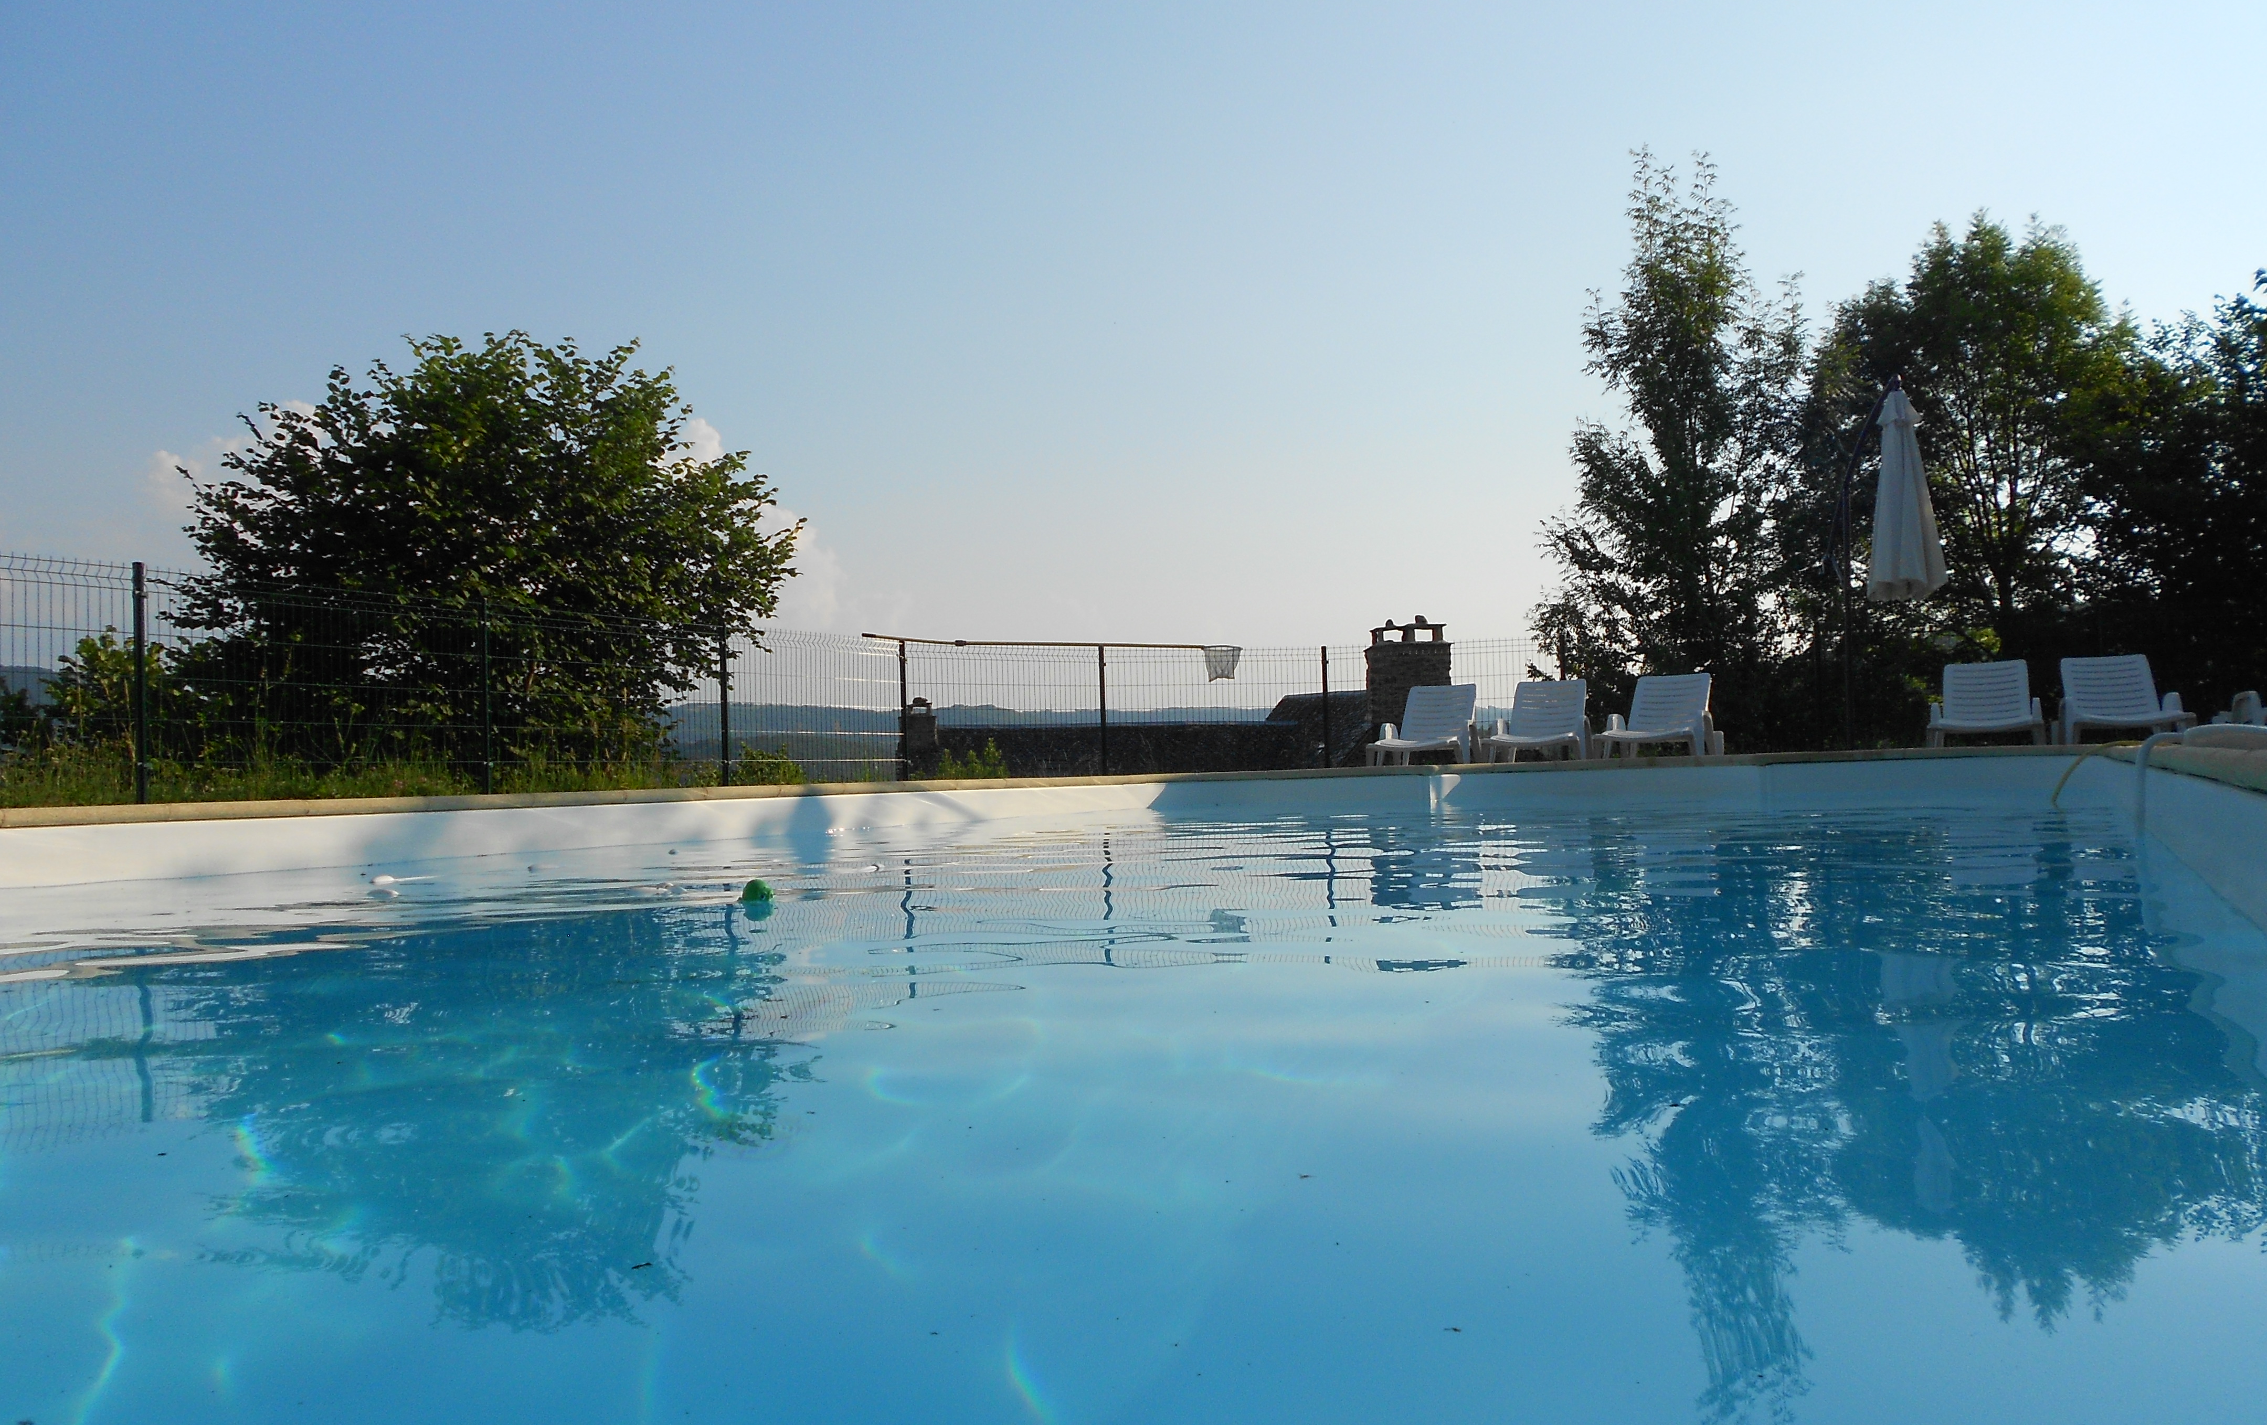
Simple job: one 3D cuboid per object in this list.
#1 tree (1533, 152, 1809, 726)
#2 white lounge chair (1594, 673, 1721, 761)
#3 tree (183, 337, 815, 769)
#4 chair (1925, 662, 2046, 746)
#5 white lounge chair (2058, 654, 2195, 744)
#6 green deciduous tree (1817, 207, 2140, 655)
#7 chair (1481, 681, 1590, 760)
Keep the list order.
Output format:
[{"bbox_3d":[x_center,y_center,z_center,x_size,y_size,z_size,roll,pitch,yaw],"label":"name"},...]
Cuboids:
[{"bbox_3d":[5.840,-2.848,18.500,2.950,6.485,2.800,-2,-2,18],"label":"tree"},{"bbox_3d":[3.760,0.073,12.180,0.700,0.760,1.700,-3,-2,24],"label":"white lounge chair"},{"bbox_3d":[-5.885,-1.419,15.500,5.400,4.079,5.200,-1,-2,-21],"label":"tree"},{"bbox_3d":[5.920,-0.009,11.820,0.700,0.760,1.700,-3,-2,25],"label":"chair"},{"bbox_3d":[6.620,-0.038,11.440,0.700,0.760,1.700,-3,-2,23],"label":"white lounge chair"},{"bbox_3d":[10.097,-2.804,20.500,3.600,6.354,3.500,-3,-2,26],"label":"green deciduous tree"},{"bbox_3d":[3.130,0.110,12.990,0.700,0.760,1.700,-3,-2,20],"label":"chair"}]

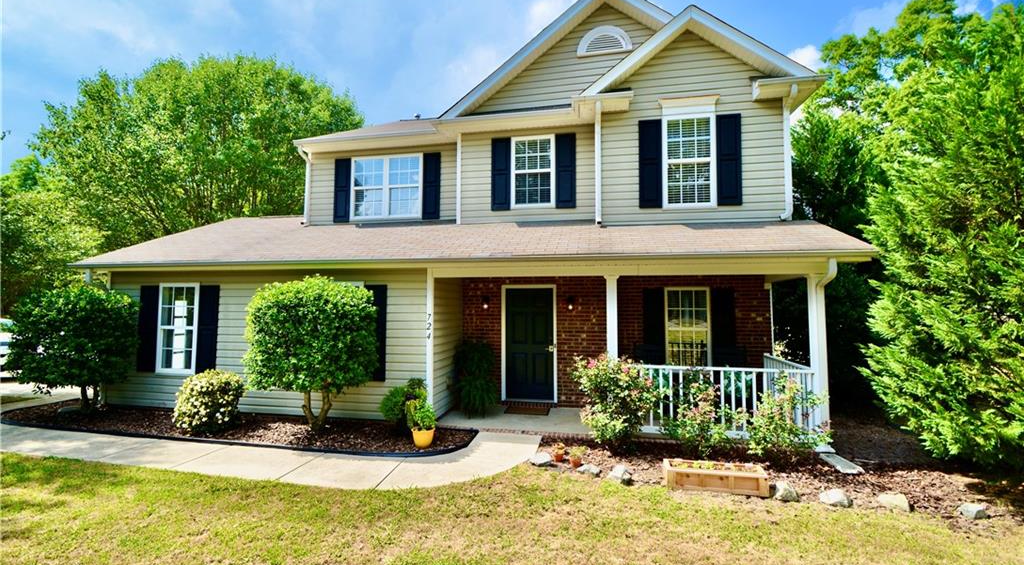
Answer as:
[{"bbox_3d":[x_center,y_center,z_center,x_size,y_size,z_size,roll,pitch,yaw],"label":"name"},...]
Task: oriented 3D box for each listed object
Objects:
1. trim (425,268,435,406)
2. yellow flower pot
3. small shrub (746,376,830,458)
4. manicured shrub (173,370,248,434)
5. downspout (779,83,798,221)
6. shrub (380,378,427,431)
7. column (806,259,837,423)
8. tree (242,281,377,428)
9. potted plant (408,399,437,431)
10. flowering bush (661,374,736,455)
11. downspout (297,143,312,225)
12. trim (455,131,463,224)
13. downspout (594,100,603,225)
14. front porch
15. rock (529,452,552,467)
[{"bbox_3d":[-1.198,0.943,6.299,0.108,2.305,0.079,-1,-3,11],"label":"trim"},{"bbox_3d":[-1.177,2.043,5.611,0.290,0.235,0.290,0,-3,0],"label":"yellow flower pot"},{"bbox_3d":[3.307,1.675,5.118,0.852,1.067,0.809,-1,-3,11],"label":"small shrub"},{"bbox_3d":[-4.747,1.785,6.665,0.970,0.850,0.920,0,-3,11],"label":"manicured shrub"},{"bbox_3d":[4.339,-2.035,6.695,0.213,2.094,0.280,0,-3,11],"label":"downspout"},{"bbox_3d":[-1.568,1.802,6.189,0.610,0.770,0.570,0,-3,11],"label":"shrub"},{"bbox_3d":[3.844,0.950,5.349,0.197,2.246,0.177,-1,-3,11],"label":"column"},{"bbox_3d":[-2.765,1.029,5.893,1.710,2.225,1.590,-1,-3,11],"label":"tree"},{"bbox_3d":[-1.180,1.751,5.629,0.360,0.430,0.350,0,-3,11],"label":"potted plant"},{"bbox_3d":[2.313,1.691,5.337,0.851,1.055,0.809,-1,-3,11],"label":"flowering bush"},{"bbox_3d":[-4.588,-2.133,9.340,0.222,1.726,0.250,0,-3,11],"label":"downspout"},{"bbox_3d":[-1.038,-2.042,8.340,0.117,1.825,0.110,0,-3,11],"label":"trim"},{"bbox_3d":[1.368,-1.902,6.731,0.089,2.002,0.079,-1,-3,11],"label":"downspout"},{"bbox_3d":[1.533,1.003,6.674,5.440,2.430,1.540,0,-3,11],"label":"front porch"},{"bbox_3d":[0.357,2.107,5.148,0.276,0.148,0.197,-1,-3,11],"label":"rock"}]

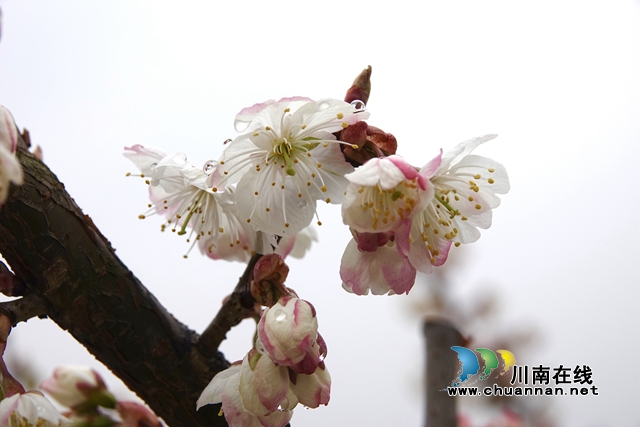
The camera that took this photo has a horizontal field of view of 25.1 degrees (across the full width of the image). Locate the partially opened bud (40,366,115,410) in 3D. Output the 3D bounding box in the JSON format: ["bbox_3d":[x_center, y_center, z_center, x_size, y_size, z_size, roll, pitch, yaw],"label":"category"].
[{"bbox_3d":[-0.061,0.043,0.355,0.017,0.010,0.010,21,0,-12],"label":"partially opened bud"}]

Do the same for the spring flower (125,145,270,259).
[{"bbox_3d":[-0.028,-0.003,0.332,0.032,0.029,0.020,-10,28,38],"label":"spring flower"}]

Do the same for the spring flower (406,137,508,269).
[{"bbox_3d":[0.031,-0.002,0.320,0.030,0.031,0.020,13,13,-45],"label":"spring flower"}]

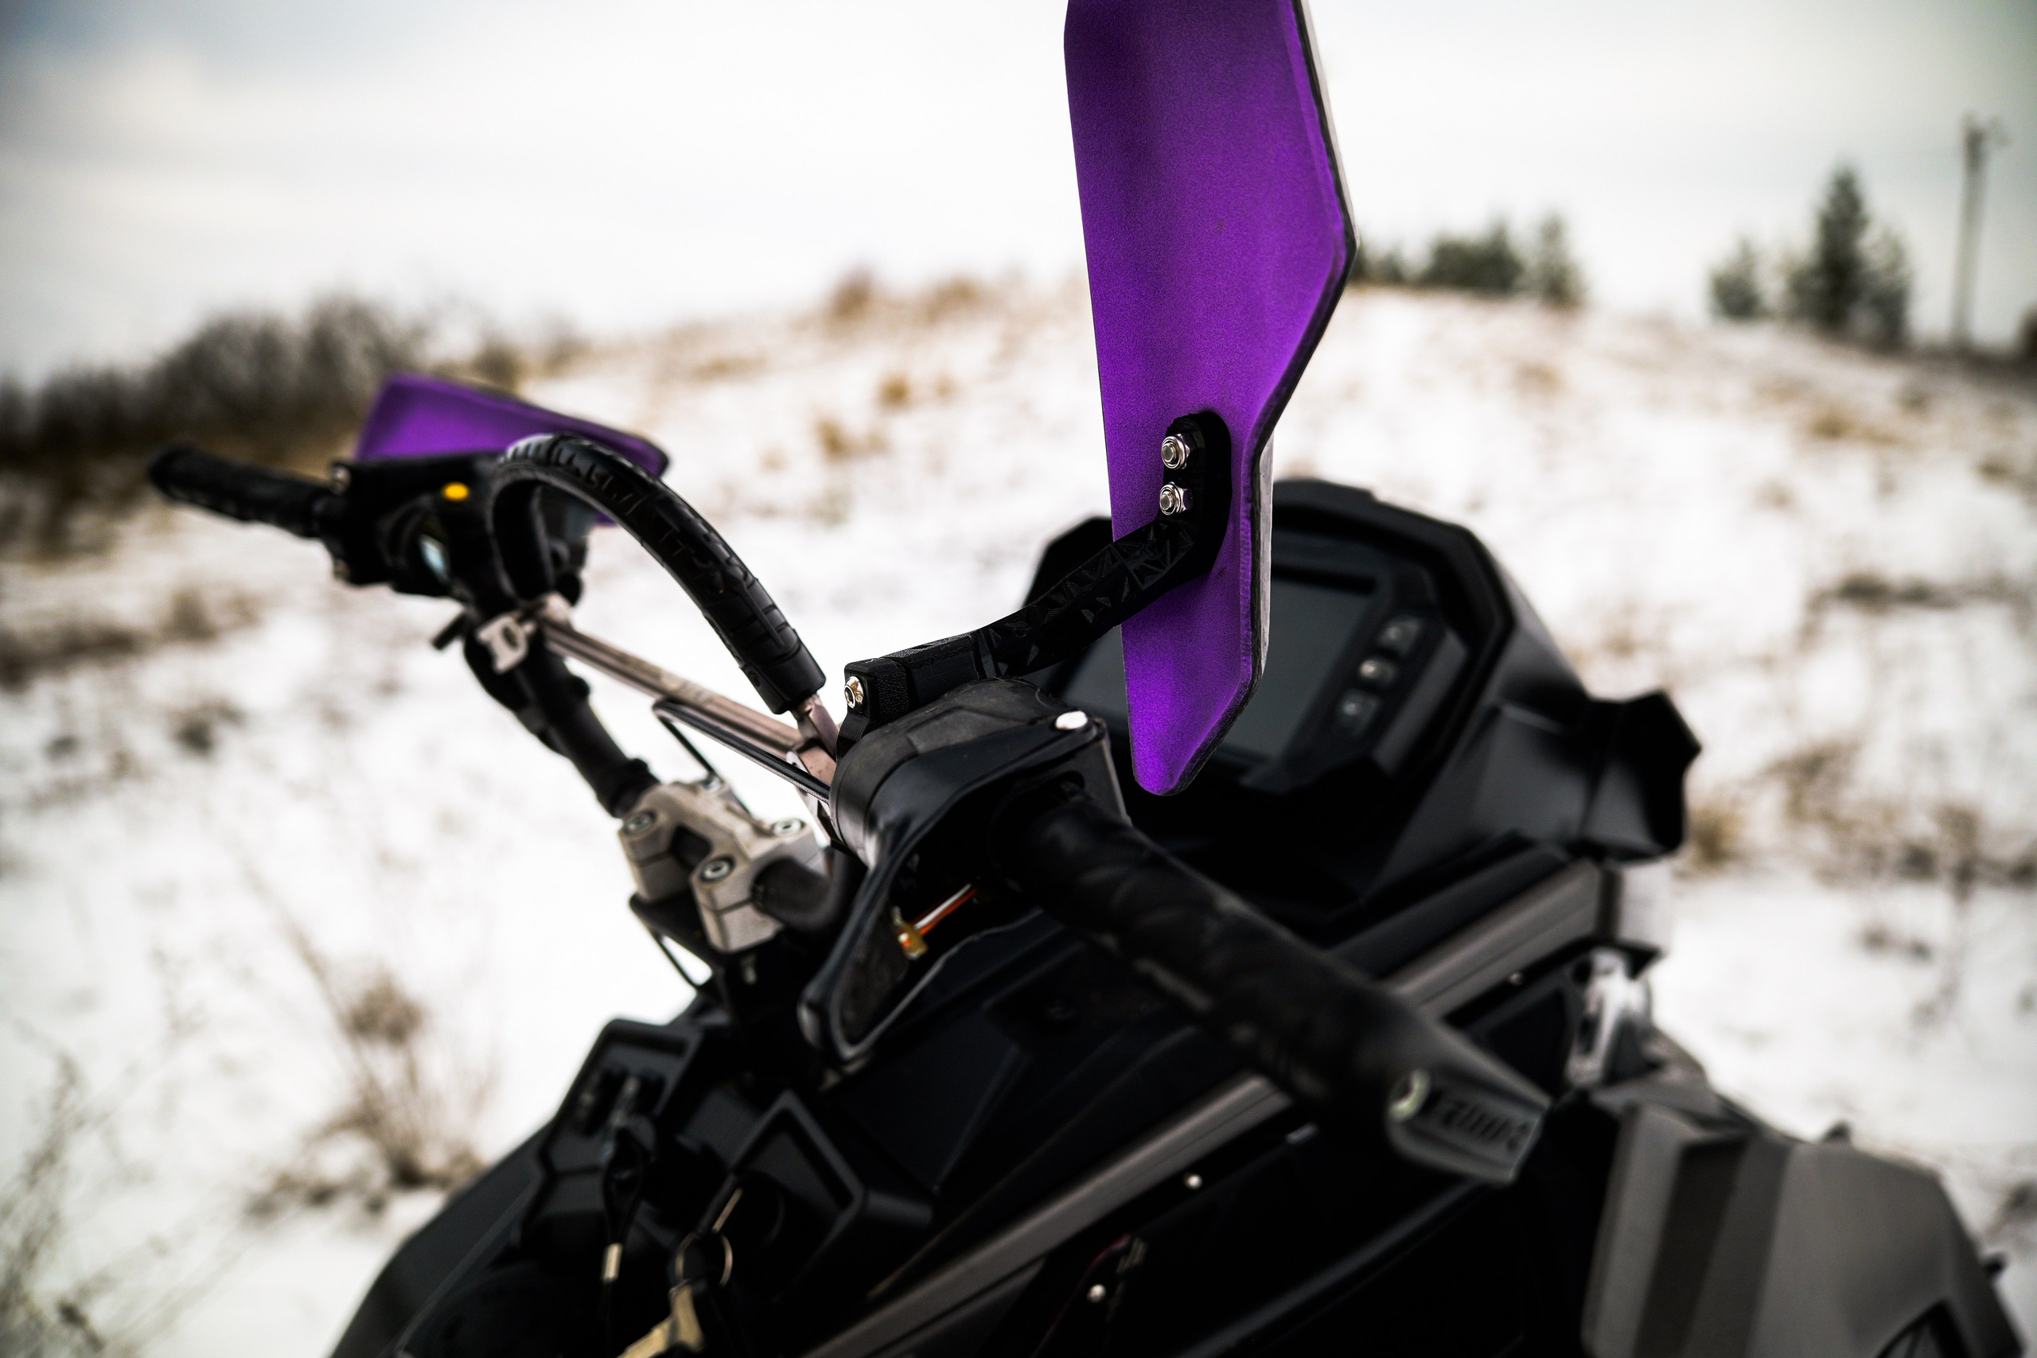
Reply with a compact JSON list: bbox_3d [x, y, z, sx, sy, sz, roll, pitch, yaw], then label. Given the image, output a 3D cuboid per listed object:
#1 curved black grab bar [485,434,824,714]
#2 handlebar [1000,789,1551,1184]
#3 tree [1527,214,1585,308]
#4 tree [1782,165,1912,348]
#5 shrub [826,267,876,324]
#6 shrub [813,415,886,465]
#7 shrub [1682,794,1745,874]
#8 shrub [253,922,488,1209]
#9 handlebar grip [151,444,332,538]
[{"bbox_3d":[-0.151,-0.053,0.602,0.029,0.088,0.212,-40,38,-28],"label":"curved black grab bar"},{"bbox_3d":[0.053,0.067,0.414,0.048,0.036,0.166,-31,34,-21],"label":"handlebar"},{"bbox_3d":[11.457,-8.904,35.000,1.290,2.035,1.290,3,8,18],"label":"tree"},{"bbox_3d":[21.224,-10.828,42.000,3.300,4.681,3.300,4,9,26],"label":"tree"},{"bbox_3d":[-2.047,-4.671,20.000,0.621,0.678,0.621,-1,8,-6],"label":"shrub"},{"bbox_3d":[-1.343,-1.890,13.000,0.580,0.391,0.580,-1,8,-6],"label":"shrub"},{"bbox_3d":[1.863,0.416,4.400,0.171,0.213,0.171,3,9,23],"label":"shrub"},{"bbox_3d":[-1.065,0.640,2.700,0.393,0.492,0.353,-3,9,-22],"label":"shrub"},{"bbox_3d":[-0.414,-0.102,0.870,0.141,0.033,0.033,15,44,28],"label":"handlebar grip"}]

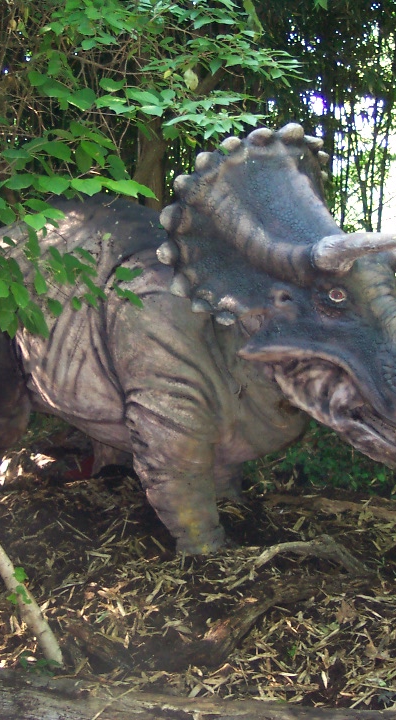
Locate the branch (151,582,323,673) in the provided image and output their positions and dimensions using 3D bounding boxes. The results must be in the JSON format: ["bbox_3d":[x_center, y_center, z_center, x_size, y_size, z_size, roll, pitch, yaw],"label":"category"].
[{"bbox_3d":[0.169,0.966,4.279,0.200,0.130,0.910,4,7,41],"label":"branch"}]

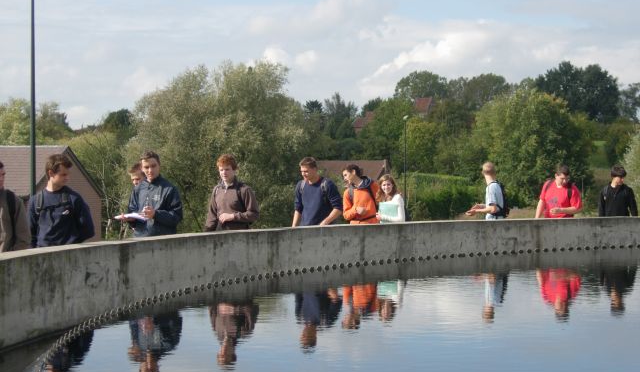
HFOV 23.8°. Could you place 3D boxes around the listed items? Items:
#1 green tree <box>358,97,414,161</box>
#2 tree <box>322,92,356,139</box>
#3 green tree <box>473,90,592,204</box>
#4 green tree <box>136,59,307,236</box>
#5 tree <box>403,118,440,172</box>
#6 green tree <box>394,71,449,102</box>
[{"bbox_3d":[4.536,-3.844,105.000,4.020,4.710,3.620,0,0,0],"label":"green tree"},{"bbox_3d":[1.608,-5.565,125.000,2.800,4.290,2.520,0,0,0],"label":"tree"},{"bbox_3d":[10.092,-1.828,72.000,5.890,5.790,5.300,0,0,0],"label":"green tree"},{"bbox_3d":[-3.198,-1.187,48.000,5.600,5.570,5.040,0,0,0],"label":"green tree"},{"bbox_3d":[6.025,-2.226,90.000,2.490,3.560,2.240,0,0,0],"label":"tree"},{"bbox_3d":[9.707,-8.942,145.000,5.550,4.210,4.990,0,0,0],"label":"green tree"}]

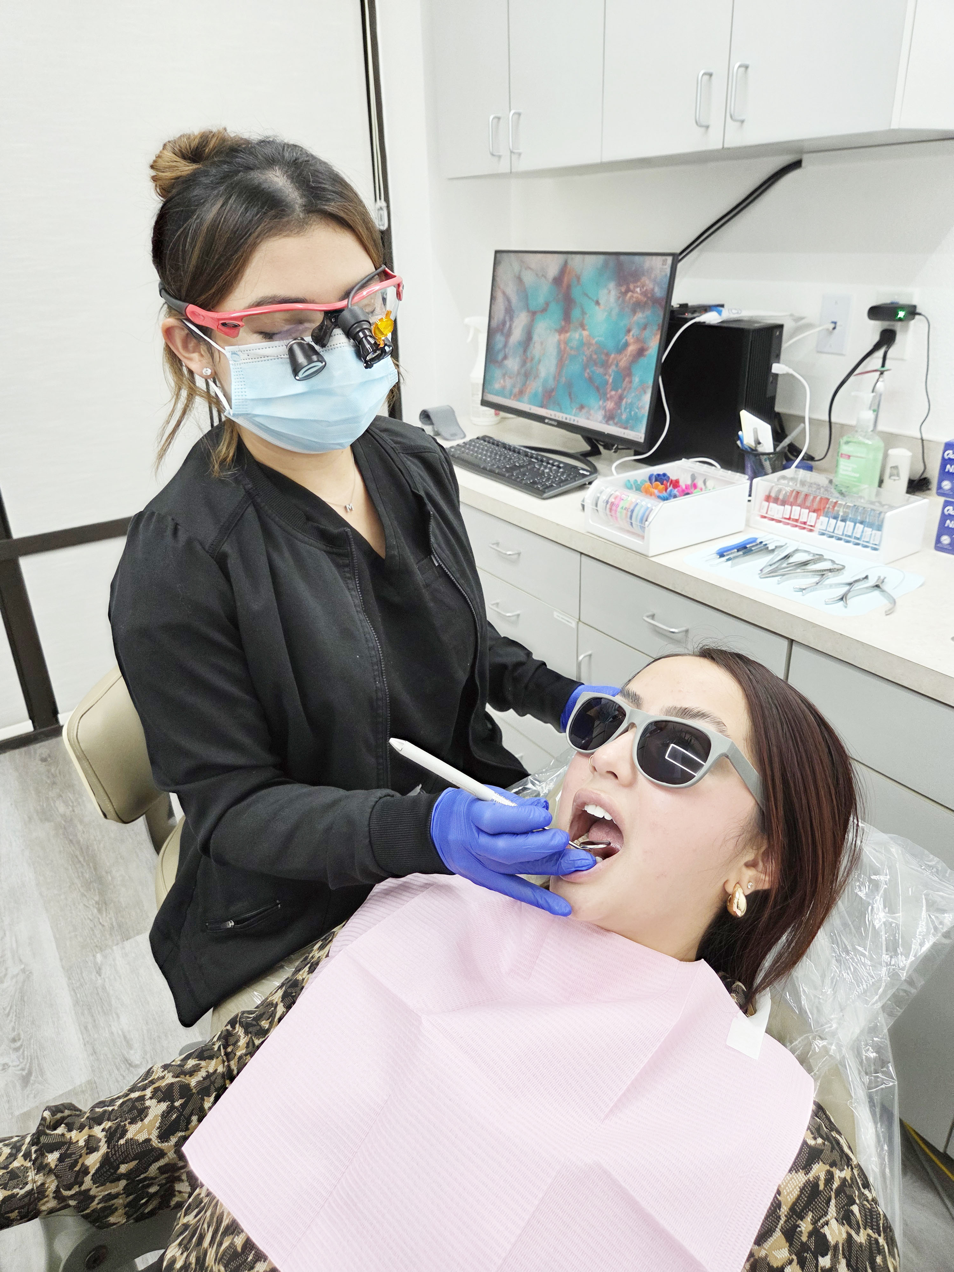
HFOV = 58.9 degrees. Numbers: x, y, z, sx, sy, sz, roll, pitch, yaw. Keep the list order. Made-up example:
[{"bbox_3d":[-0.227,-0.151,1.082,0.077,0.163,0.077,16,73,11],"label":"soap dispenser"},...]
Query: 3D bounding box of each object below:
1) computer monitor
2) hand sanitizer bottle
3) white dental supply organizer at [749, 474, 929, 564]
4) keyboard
[{"bbox_3d":[0.221,-0.616,1.874,0.155,0.430,0.610,-18,30,-28],"label":"computer monitor"},{"bbox_3d":[0.734,-0.361,1.610,0.056,0.188,0.078,-20,31,-30],"label":"hand sanitizer bottle"},{"bbox_3d":[0.603,-0.207,1.427,0.115,0.087,0.255,-18,30,-28],"label":"white dental supply organizer"},{"bbox_3d":[0.077,-0.391,1.911,0.148,0.032,0.452,-21,31,-24],"label":"keyboard"}]

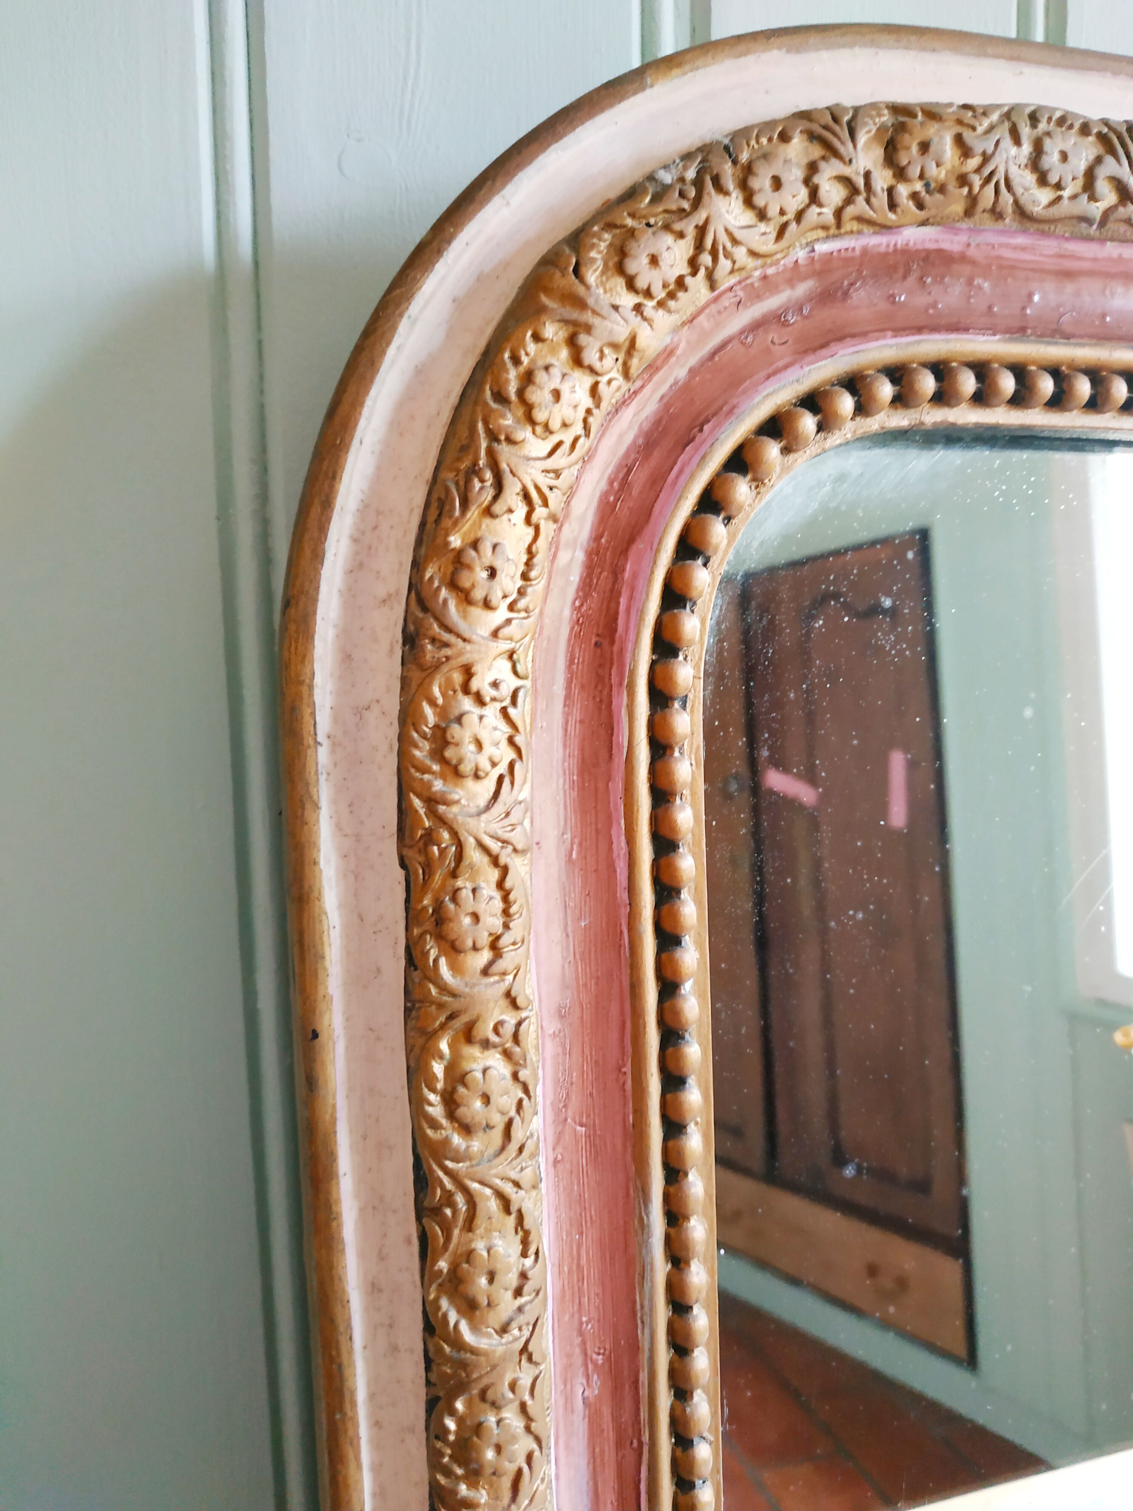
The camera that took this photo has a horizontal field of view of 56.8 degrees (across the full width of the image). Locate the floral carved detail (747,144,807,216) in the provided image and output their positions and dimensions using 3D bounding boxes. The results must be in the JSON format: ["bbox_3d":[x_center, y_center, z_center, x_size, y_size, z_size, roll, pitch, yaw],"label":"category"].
[{"bbox_3d":[0.061,-0.166,0.303,0.019,0.020,0.005,-2,3,-12],"label":"floral carved detail"}]

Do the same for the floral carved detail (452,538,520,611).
[{"bbox_3d":[-0.022,-0.051,0.291,0.019,0.020,0.005,-2,3,-12],"label":"floral carved detail"}]

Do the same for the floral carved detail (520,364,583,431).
[{"bbox_3d":[-0.004,-0.100,0.293,0.018,0.019,0.005,-2,3,-12],"label":"floral carved detail"}]

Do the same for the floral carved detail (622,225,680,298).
[{"bbox_3d":[0.024,-0.140,0.297,0.018,0.019,0.005,-2,3,-12],"label":"floral carved detail"}]

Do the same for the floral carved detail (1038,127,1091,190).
[{"bbox_3d":[0.153,-0.183,0.322,0.019,0.019,0.005,-2,3,-12],"label":"floral carved detail"}]

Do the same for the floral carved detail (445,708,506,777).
[{"bbox_3d":[-0.025,-0.003,0.293,0.018,0.019,0.005,-2,3,-12],"label":"floral carved detail"}]

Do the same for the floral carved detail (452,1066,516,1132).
[{"bbox_3d":[-0.023,0.098,0.299,0.018,0.020,0.005,-2,3,-12],"label":"floral carved detail"}]

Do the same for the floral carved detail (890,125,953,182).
[{"bbox_3d":[0.106,-0.179,0.312,0.020,0.018,0.005,-2,3,-12],"label":"floral carved detail"}]

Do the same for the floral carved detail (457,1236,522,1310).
[{"bbox_3d":[-0.022,0.149,0.302,0.019,0.021,0.005,-2,3,-12],"label":"floral carved detail"}]

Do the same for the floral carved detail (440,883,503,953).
[{"bbox_3d":[-0.027,0.046,0.295,0.018,0.020,0.005,-2,3,-12],"label":"floral carved detail"}]

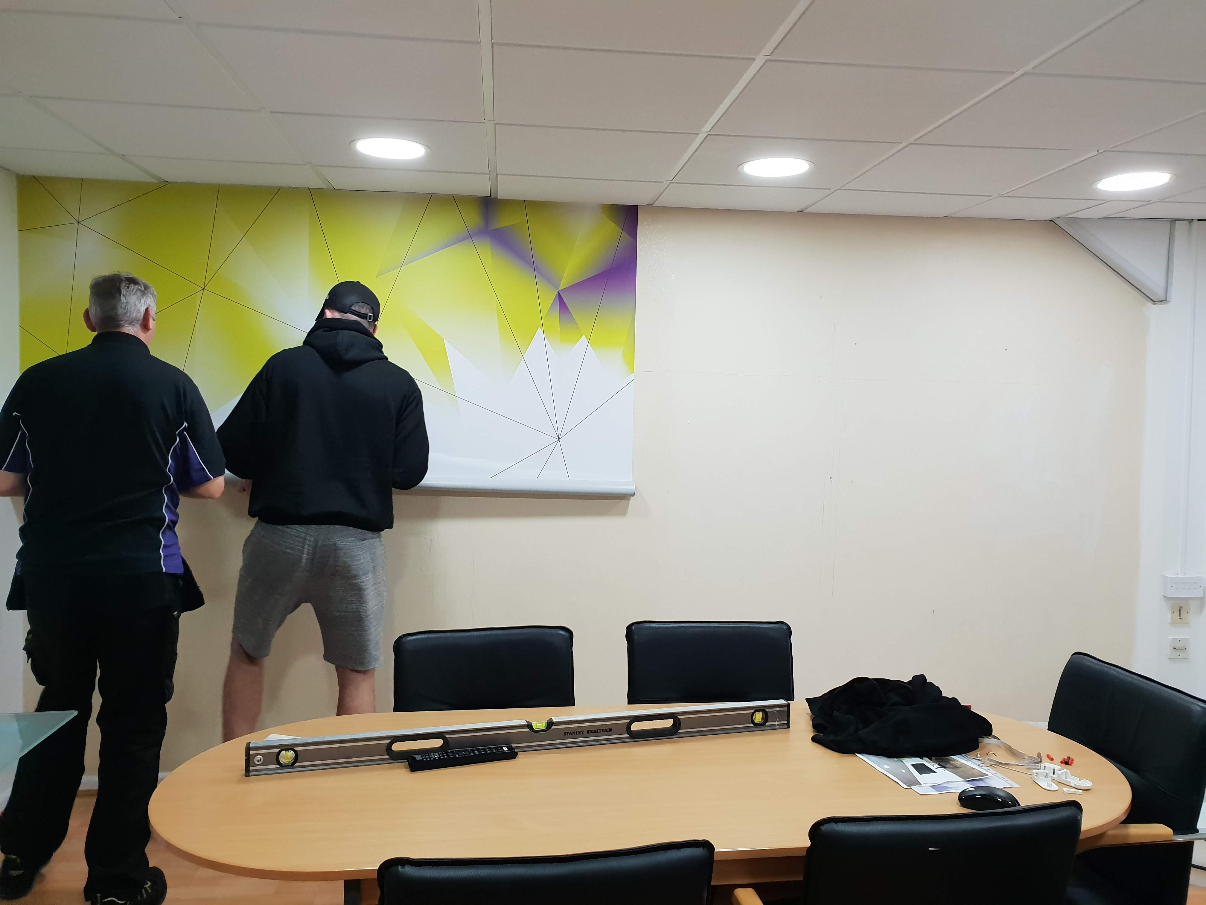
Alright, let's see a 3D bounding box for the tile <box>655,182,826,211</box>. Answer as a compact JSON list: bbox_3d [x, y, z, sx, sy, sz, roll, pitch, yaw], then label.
[{"bbox_3d":[0.506,-0.953,3.363,0.597,0.020,0.385,1,4,-6],"label":"tile"}]

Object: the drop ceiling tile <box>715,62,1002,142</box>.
[{"bbox_3d":[0.618,-0.886,2.305,0.595,0.020,0.595,1,4,-6],"label":"drop ceiling tile"}]

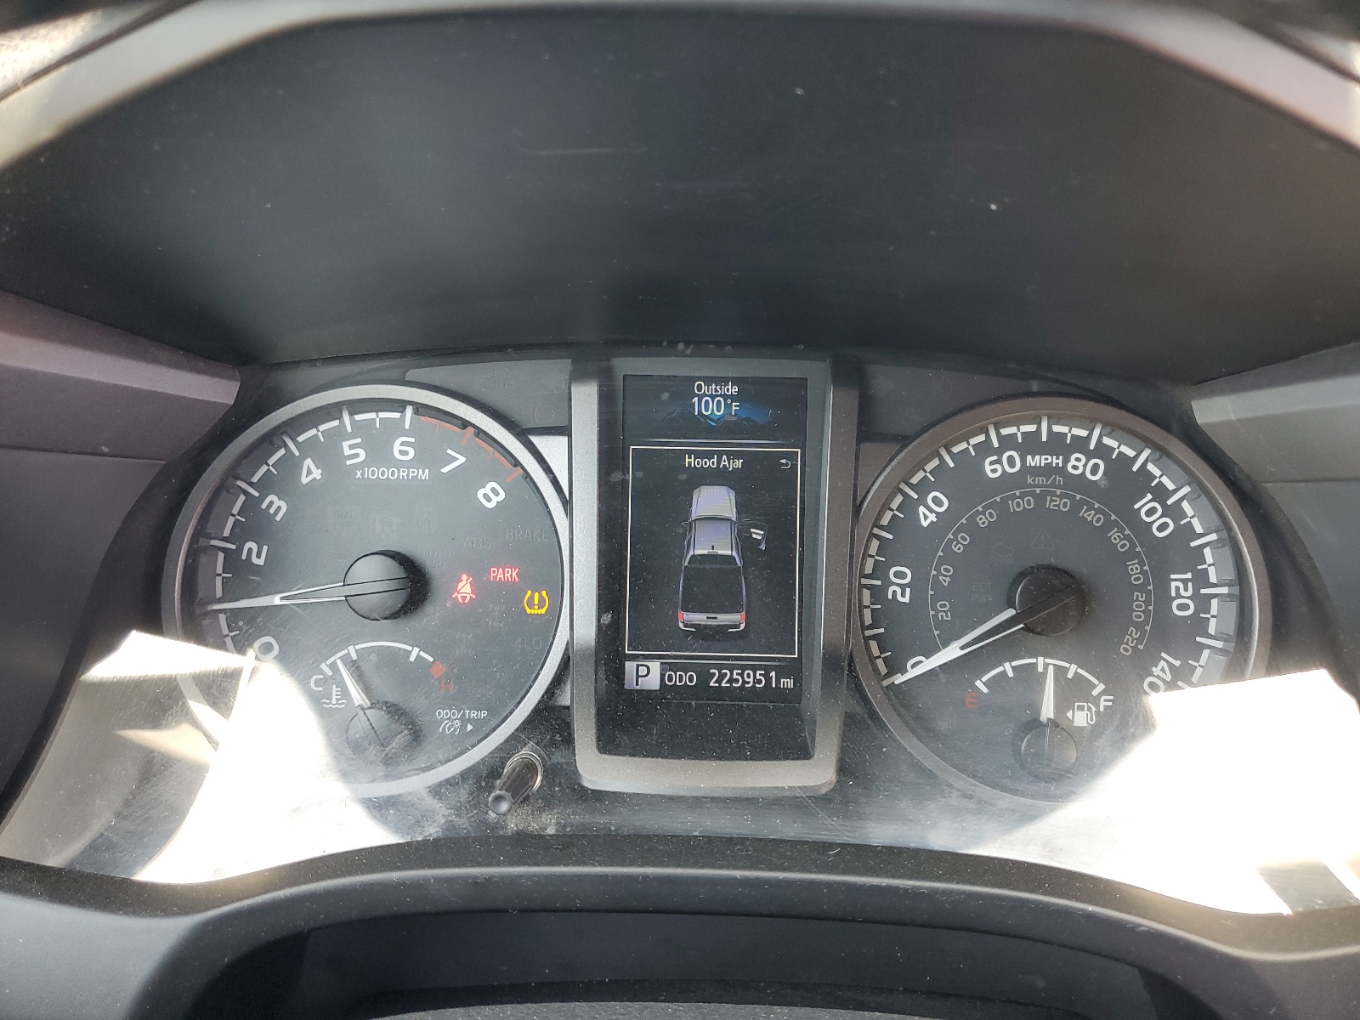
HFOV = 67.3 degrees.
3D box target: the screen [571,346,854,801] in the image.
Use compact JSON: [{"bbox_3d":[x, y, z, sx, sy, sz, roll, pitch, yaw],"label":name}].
[{"bbox_3d":[0.009,0.018,0.286,0.077,0.119,0.022,1,-2,1],"label":"screen"}]

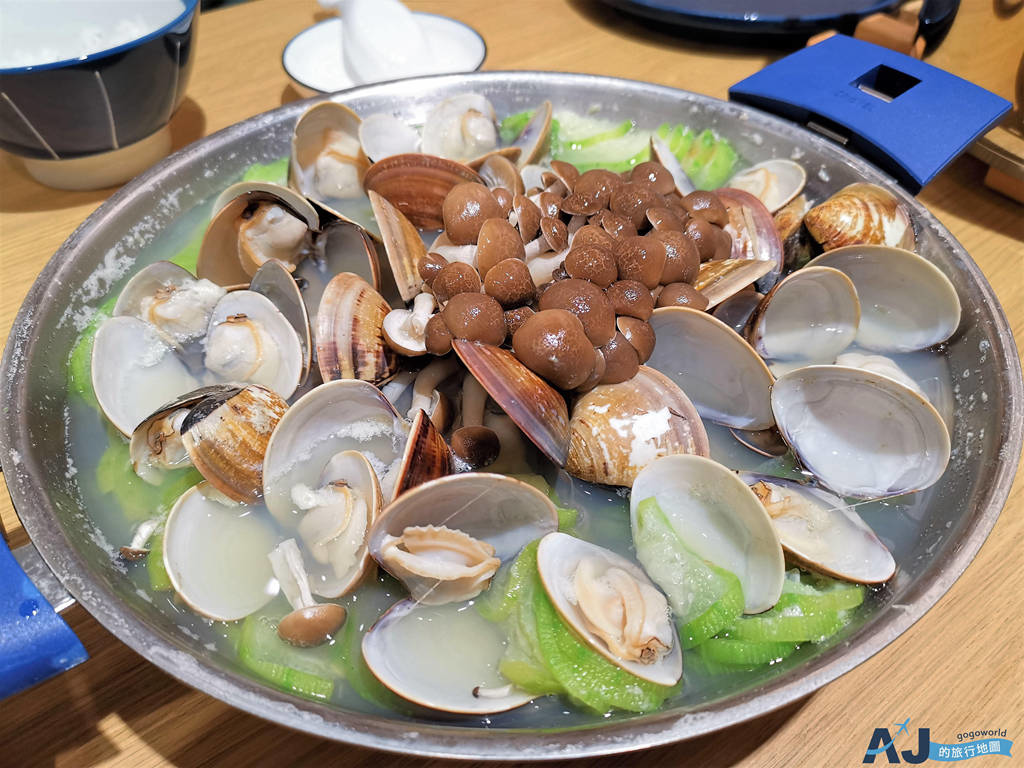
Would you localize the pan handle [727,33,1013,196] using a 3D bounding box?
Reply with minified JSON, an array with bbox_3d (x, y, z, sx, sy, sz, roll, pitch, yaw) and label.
[{"bbox_3d":[0.142,-0.111,0.319,0.088,0.016,0.083,35,55,30],"label":"pan handle"}]

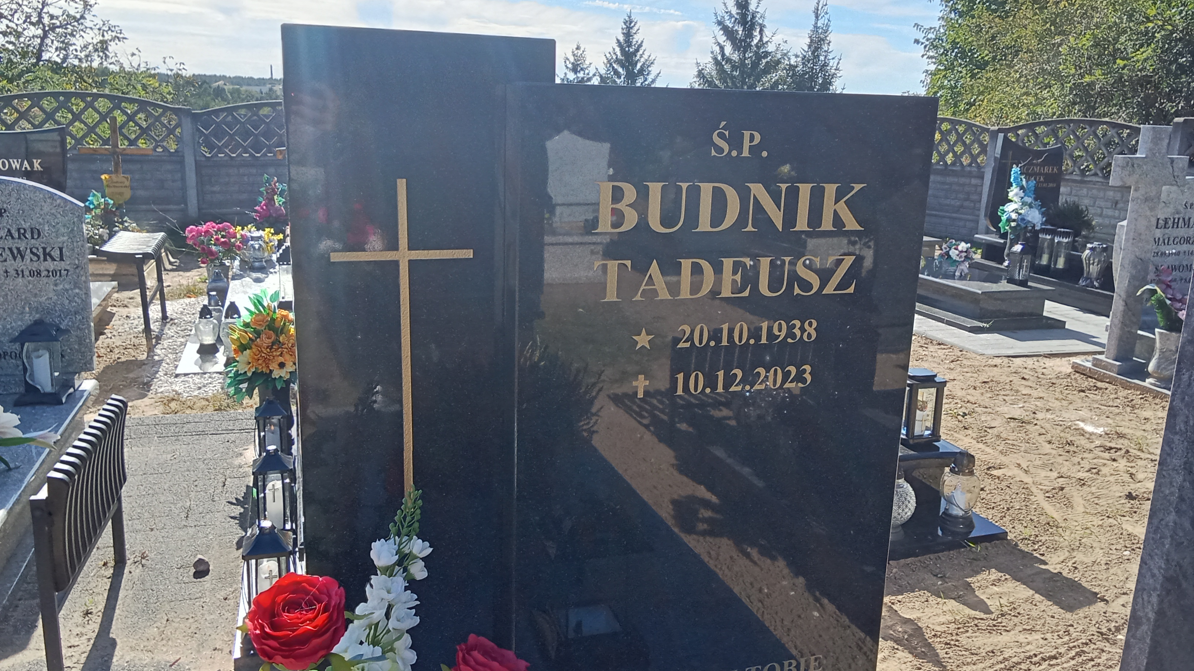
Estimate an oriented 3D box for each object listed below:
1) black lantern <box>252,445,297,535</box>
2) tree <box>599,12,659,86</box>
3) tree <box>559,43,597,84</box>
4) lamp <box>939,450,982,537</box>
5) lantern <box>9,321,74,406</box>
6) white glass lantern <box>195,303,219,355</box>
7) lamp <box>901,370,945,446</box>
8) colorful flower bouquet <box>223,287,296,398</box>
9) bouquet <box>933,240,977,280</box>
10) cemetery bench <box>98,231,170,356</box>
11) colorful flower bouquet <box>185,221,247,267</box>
[{"bbox_3d":[-0.909,0.442,2.621,0.118,0.281,0.118,-3,14,-18],"label":"black lantern"},{"bbox_3d":[0.888,-7.264,27.046,2.400,4.082,2.400,-3,14,-18],"label":"tree"},{"bbox_3d":[-0.917,-10.529,40.476,2.600,4.254,2.600,-3,14,-18],"label":"tree"},{"bbox_3d":[1.126,0.481,2.876,0.133,0.265,0.133,-3,14,-18],"label":"lamp"},{"bbox_3d":[-2.011,0.086,3.363,0.157,0.289,0.174,-3,14,-18],"label":"lantern"},{"bbox_3d":[-1.884,-0.032,4.495,0.108,0.232,0.108,-3,14,-18],"label":"white glass lantern"},{"bbox_3d":[0.952,0.209,2.772,0.112,0.211,0.112,-3,14,-18],"label":"lamp"},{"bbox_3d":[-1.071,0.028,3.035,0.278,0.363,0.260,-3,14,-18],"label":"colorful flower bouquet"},{"bbox_3d":[2.348,-0.498,6.106,0.270,0.260,0.250,-3,14,-18],"label":"bouquet"},{"bbox_3d":[-2.462,-0.237,5.009,0.286,0.525,0.850,-3,14,-18],"label":"cemetery bench"},{"bbox_3d":[-2.282,-0.551,5.585,0.370,0.280,0.330,-3,14,-18],"label":"colorful flower bouquet"}]

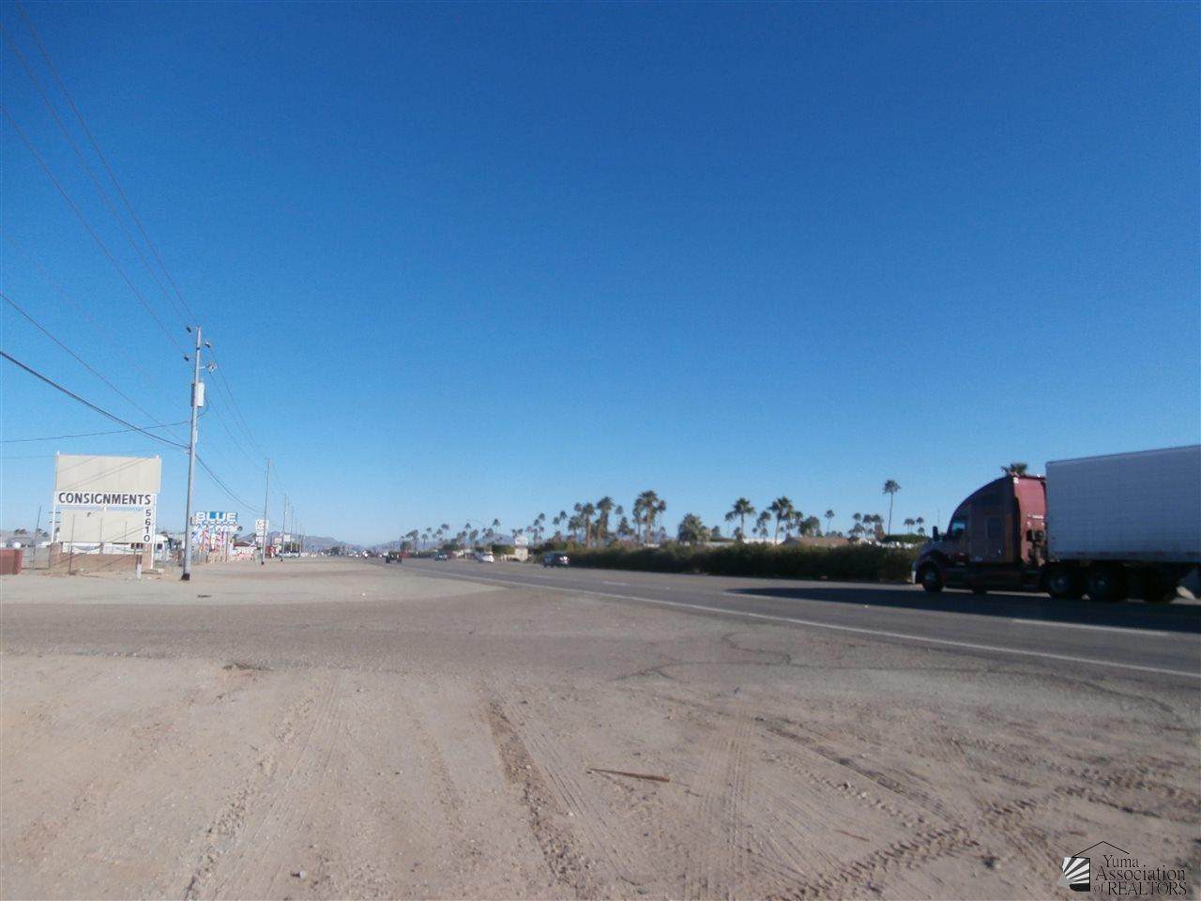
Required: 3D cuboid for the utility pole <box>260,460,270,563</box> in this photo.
[{"bbox_3d":[-38.405,7.107,95.740,0.800,11.900,0.450,3,-8,-19],"label":"utility pole"}]

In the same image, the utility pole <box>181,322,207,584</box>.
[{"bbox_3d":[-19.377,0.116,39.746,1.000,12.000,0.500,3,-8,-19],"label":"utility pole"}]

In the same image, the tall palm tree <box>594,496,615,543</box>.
[{"bbox_3d":[0.583,11.951,125.624,2.800,10.030,2.800,0,-7,0],"label":"tall palm tree"}]

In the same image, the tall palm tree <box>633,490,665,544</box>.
[{"bbox_3d":[6.456,10.404,112.616,3.800,9.910,3.800,3,-8,-19],"label":"tall palm tree"}]

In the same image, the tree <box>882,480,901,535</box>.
[{"bbox_3d":[43.687,10.798,125.790,2.700,12.700,2.700,3,-8,-19],"label":"tree"}]

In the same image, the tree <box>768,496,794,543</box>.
[{"bbox_3d":[22.083,9.908,102.529,3.000,8.510,3.000,3,-8,-19],"label":"tree"}]

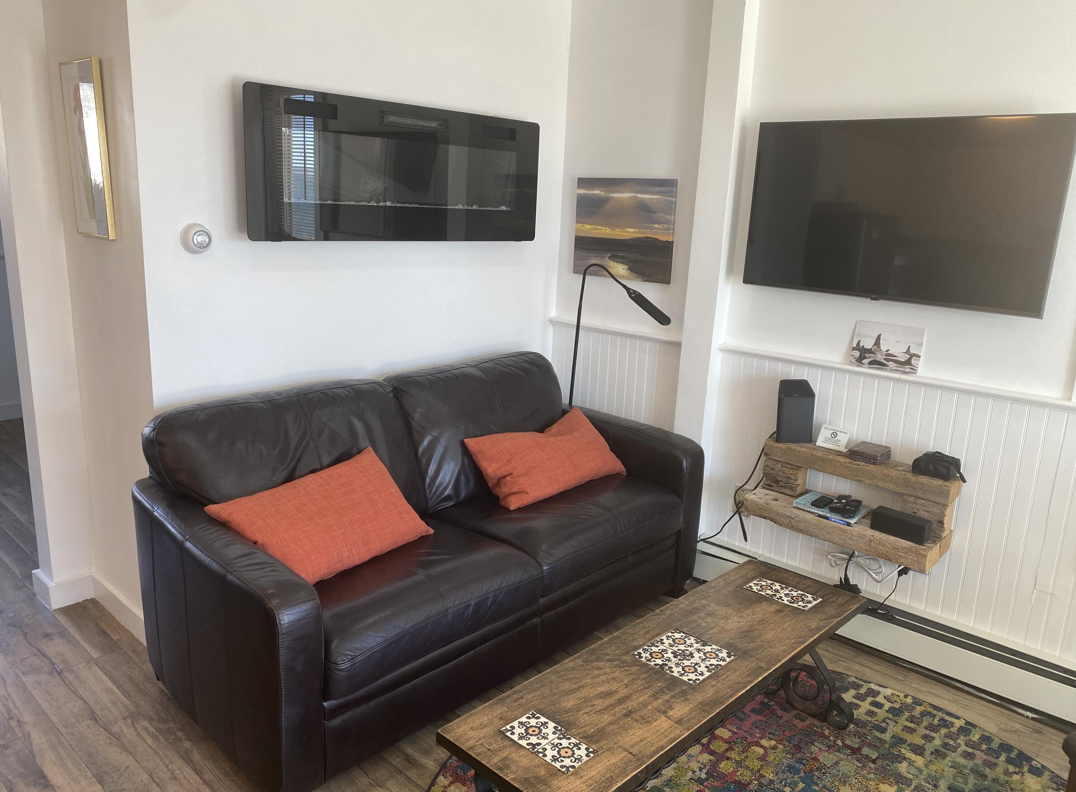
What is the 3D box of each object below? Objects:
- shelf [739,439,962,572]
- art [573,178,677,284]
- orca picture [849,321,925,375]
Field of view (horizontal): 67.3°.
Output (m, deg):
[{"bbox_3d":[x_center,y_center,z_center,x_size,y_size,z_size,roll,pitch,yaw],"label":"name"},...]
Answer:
[{"bbox_3d":[1.055,0.345,2.776,0.651,0.267,0.212,14,17,42],"label":"shelf"},{"bbox_3d":[0.346,-0.692,3.356,0.478,0.407,0.030,14,17,39],"label":"art"},{"bbox_3d":[1.166,-0.160,2.700,0.225,0.160,0.015,14,8,42],"label":"orca picture"}]

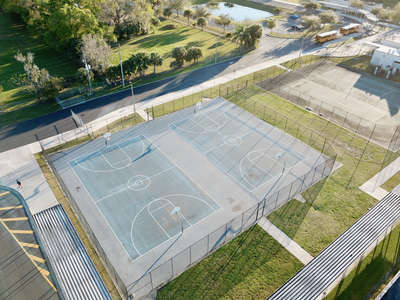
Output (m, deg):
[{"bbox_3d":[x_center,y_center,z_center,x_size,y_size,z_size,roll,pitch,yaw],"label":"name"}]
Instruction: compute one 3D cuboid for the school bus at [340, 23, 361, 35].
[{"bbox_3d":[63.306,-50.795,126.599,10.600,3.050,2.450,-22,42,-28],"label":"school bus"}]

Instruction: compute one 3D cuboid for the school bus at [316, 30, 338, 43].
[{"bbox_3d":[49.493,-44.049,117.056,10.500,3.050,2.450,-22,42,-28],"label":"school bus"}]

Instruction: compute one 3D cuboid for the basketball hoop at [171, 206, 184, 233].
[{"bbox_3d":[-2.975,9.805,42.272,1.500,3.850,2.050,-24,44,-30],"label":"basketball hoop"}]

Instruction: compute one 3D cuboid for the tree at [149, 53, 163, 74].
[{"bbox_3d":[-12.781,-25.064,86.977,3.980,6.100,3.980,1,36,0],"label":"tree"}]

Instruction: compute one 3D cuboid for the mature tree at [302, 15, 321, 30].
[{"bbox_3d":[46.259,-52.385,124.473,6.468,6.174,6.468,1,37,-1],"label":"mature tree"}]

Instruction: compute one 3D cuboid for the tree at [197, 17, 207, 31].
[{"bbox_3d":[0.603,-52.573,125.165,4.150,5.590,4.150,1,36,0],"label":"tree"}]

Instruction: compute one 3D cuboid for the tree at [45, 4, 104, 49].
[{"bbox_3d":[-41.828,-40.573,100.361,17.970,14.290,17.970,1,36,0],"label":"tree"}]

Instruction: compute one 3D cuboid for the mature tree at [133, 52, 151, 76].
[{"bbox_3d":[-16.469,-23.781,84.269,4.800,6.500,4.800,1,37,-1],"label":"mature tree"}]

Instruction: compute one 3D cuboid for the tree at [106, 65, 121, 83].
[{"bbox_3d":[-23.341,-20.557,81.374,3.630,5.140,3.630,1,36,0],"label":"tree"}]

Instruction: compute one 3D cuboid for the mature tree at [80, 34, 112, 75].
[{"bbox_3d":[-28.939,-26.664,84.538,8.430,11.050,8.430,1,36,0],"label":"mature tree"}]

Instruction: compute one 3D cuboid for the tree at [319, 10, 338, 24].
[{"bbox_3d":[58.401,-60.332,137.078,8.570,5.820,8.570,1,36,0],"label":"tree"}]

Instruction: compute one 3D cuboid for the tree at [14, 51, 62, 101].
[{"bbox_3d":[-38.623,-17.496,71.509,8.200,10.500,8.200,1,37,-1],"label":"tree"}]

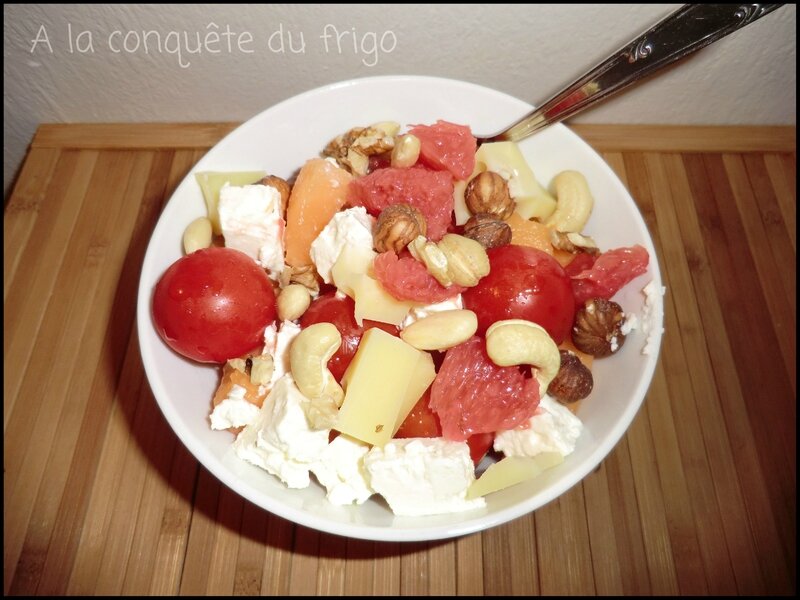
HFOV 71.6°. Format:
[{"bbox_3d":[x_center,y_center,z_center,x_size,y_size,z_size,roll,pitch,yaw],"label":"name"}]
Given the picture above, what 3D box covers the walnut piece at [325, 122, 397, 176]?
[{"bbox_3d":[-0.015,-0.056,0.207,0.026,0.013,0.018,-8,64,-4],"label":"walnut piece"}]

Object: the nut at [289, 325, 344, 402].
[{"bbox_3d":[-0.024,0.018,0.161,0.015,0.011,0.022,-7,64,-4],"label":"nut"}]

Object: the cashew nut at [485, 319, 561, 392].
[{"bbox_3d":[0.035,0.016,0.160,0.016,0.011,0.024,-40,70,-18],"label":"cashew nut"}]

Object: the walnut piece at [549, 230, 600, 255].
[{"bbox_3d":[0.059,-0.019,0.189,0.017,0.007,0.010,12,65,6],"label":"walnut piece"}]

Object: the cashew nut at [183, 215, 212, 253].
[{"bbox_3d":[-0.061,-0.019,0.169,0.009,0.010,0.013,13,65,7],"label":"cashew nut"}]

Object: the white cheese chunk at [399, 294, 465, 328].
[{"bbox_3d":[0.009,0.005,0.159,0.018,0.013,0.012,-18,65,-9],"label":"white cheese chunk"}]

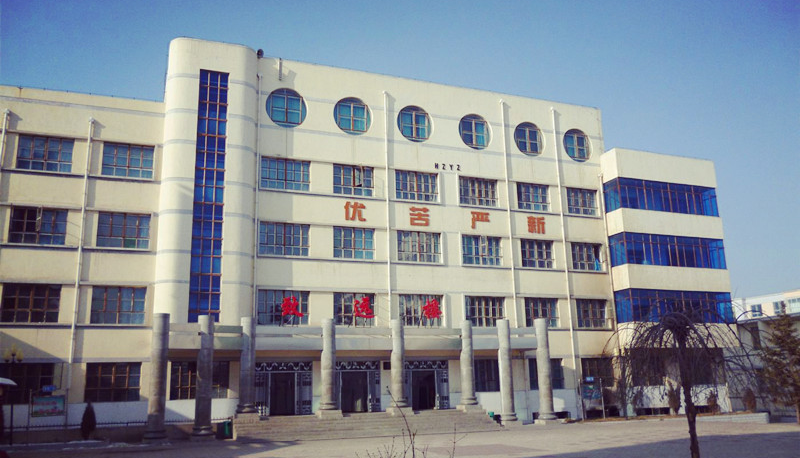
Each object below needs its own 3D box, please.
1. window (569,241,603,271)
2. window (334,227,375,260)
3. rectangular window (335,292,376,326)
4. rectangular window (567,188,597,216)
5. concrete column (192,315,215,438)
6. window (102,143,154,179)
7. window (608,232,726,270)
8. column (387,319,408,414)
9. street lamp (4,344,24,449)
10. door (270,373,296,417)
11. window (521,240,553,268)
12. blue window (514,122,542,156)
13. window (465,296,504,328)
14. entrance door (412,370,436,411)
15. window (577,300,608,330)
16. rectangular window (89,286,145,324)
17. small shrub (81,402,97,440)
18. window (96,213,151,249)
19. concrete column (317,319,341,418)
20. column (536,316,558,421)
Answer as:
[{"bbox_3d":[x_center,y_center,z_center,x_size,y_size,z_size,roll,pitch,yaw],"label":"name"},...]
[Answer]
[{"bbox_3d":[11.786,1.771,40.670,2.262,1.707,0.200,4,-15,-21],"label":"window"},{"bbox_3d":[-2.450,0.794,34.861,2.300,1.720,0.200,4,-15,-21],"label":"window"},{"bbox_3d":[-2.385,4.308,34.357,2.252,1.779,0.200,4,-15,-21],"label":"rectangular window"},{"bbox_3d":[11.634,-1.687,41.106,2.290,1.720,0.200,4,-15,-21],"label":"rectangular window"},{"bbox_3d":[-7.750,5.801,25.682,0.800,4.575,0.800,4,-15,-21],"label":"concrete column"},{"bbox_3d":[-13.245,-3.332,31.608,2.270,1.690,0.200,4,-15,-21],"label":"window"},{"bbox_3d":[17.840,1.627,42.839,8.462,2.063,1.424,4,-14,-22],"label":"window"},{"bbox_3d":[-0.050,6.697,32.069,0.820,4.310,0.820,4,-15,-21],"label":"column"},{"bbox_3d":[-15.086,6.443,25.302,0.740,3.850,0.620,4,-15,-21],"label":"street lamp"},{"bbox_3d":[-5.866,8.219,32.255,1.287,2.112,0.150,4,-14,-22],"label":"door"},{"bbox_3d":[8.509,1.592,39.788,2.321,1.793,0.200,4,-14,-22],"label":"window"},{"bbox_3d":[8.303,-5.700,41.277,2.300,2.310,0.250,4,-15,-21],"label":"blue window"},{"bbox_3d":[4.903,4.729,36.791,2.560,1.700,0.200,4,-15,-21],"label":"window"},{"bbox_3d":[1.290,8.565,34.374,1.360,2.030,0.200,4,-15,-21],"label":"entrance door"},{"bbox_3d":[12.020,5.304,40.367,2.233,1.749,0.200,4,-14,-22],"label":"window"},{"bbox_3d":[-13.126,3.584,30.242,2.313,1.727,0.200,4,-15,-21],"label":"rectangular window"},{"bbox_3d":[-13.490,8.293,28.024,0.650,1.680,0.650,4,-14,-21],"label":"small shrub"},{"bbox_3d":[-13.239,0.087,31.096,2.310,1.749,0.200,4,-14,-22],"label":"window"},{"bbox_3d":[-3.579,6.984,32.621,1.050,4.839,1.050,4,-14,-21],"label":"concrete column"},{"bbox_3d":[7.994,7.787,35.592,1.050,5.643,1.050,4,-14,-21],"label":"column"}]

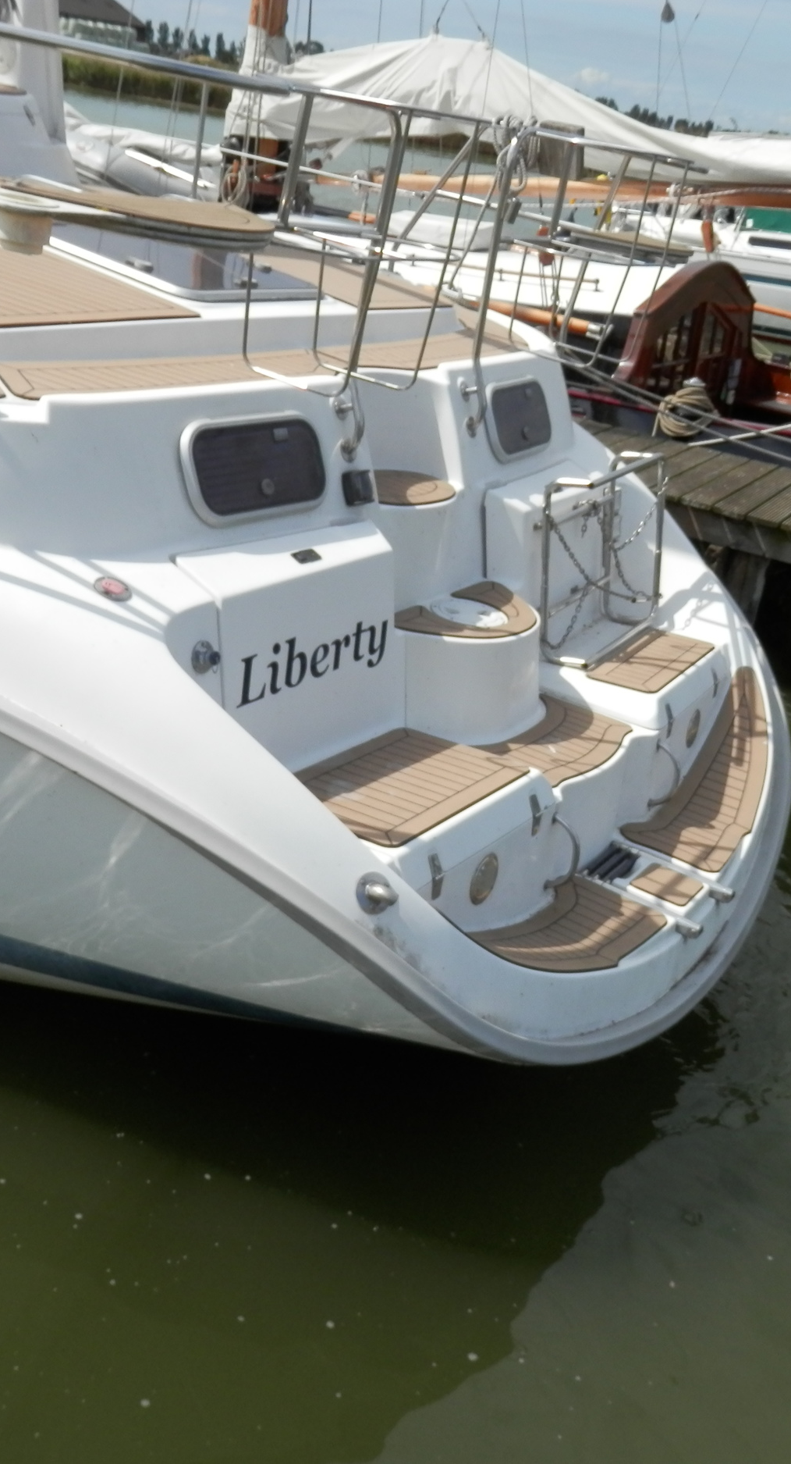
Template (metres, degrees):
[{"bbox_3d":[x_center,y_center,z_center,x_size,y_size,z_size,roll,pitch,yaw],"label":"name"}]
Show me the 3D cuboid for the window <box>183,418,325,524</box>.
[{"bbox_3d":[-0.341,-0.639,3.424,0.050,0.245,0.462,-2,13,42],"label":"window"}]

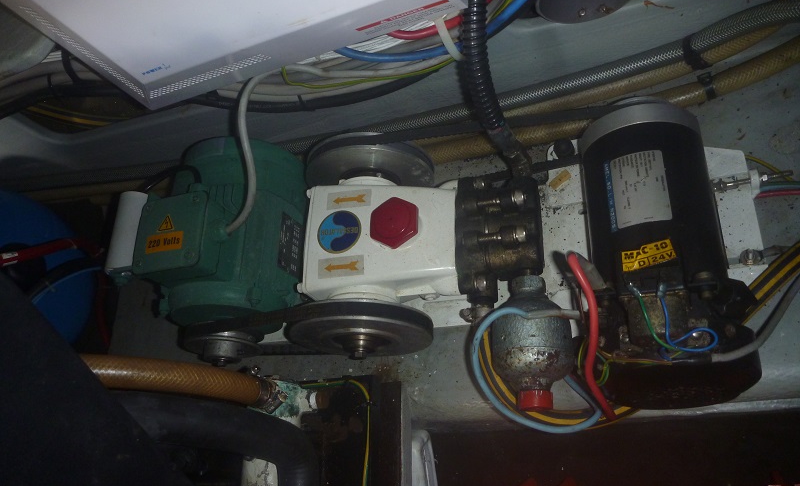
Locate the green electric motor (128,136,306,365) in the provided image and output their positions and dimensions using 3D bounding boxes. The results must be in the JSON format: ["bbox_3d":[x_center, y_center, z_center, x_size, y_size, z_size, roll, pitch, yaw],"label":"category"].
[{"bbox_3d":[-0.192,0.007,0.718,0.148,0.192,0.237,-7,63,17],"label":"green electric motor"}]

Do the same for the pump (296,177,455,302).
[{"bbox_3d":[-0.006,0.005,0.679,0.164,0.130,0.138,-7,63,17],"label":"pump"}]

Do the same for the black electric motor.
[{"bbox_3d":[0.250,0.007,0.625,0.144,0.140,0.272,-7,63,17],"label":"black electric motor"}]

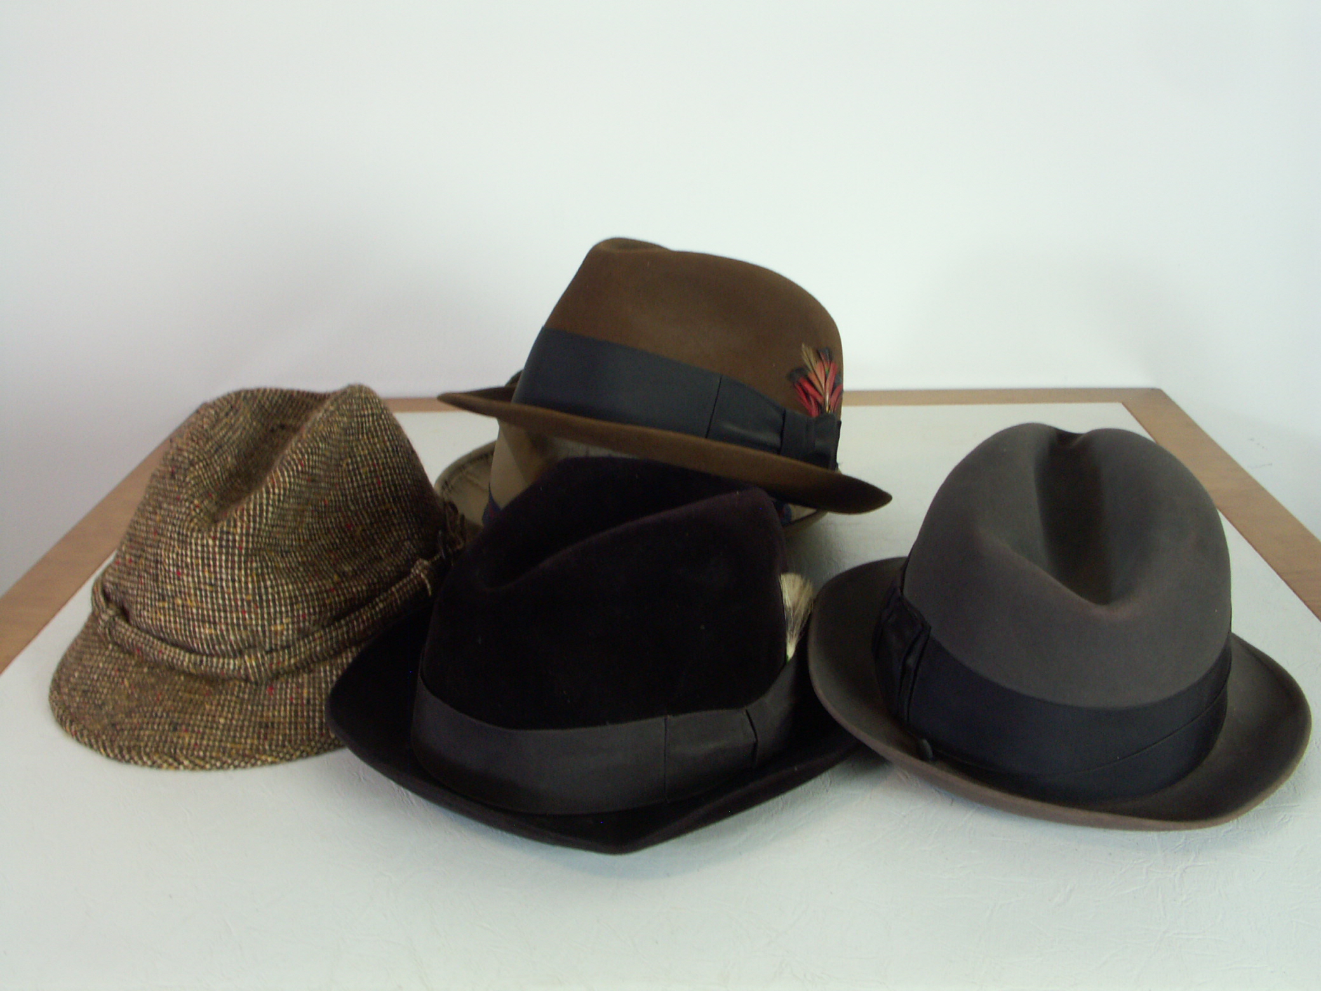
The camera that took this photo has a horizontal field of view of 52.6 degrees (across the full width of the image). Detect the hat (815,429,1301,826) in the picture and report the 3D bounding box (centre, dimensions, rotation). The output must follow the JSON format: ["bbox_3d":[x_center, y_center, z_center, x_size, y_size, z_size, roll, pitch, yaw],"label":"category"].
[{"bbox_3d":[0.209,0.045,0.696,0.254,0.132,0.292,2,23,9],"label":"hat"}]

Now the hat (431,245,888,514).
[{"bbox_3d":[0.019,-0.084,0.819,0.300,0.135,0.262,13,2,-44],"label":"hat"}]

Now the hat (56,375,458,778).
[{"bbox_3d":[-0.223,0.028,0.765,0.238,0.136,0.286,3,23,9],"label":"hat"}]

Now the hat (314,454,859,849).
[{"bbox_3d":[-0.022,0.054,0.679,0.288,0.125,0.260,-19,28,-36],"label":"hat"}]

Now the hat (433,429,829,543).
[{"bbox_3d":[-0.020,-0.057,0.936,0.288,0.122,0.262,-3,23,-4],"label":"hat"}]

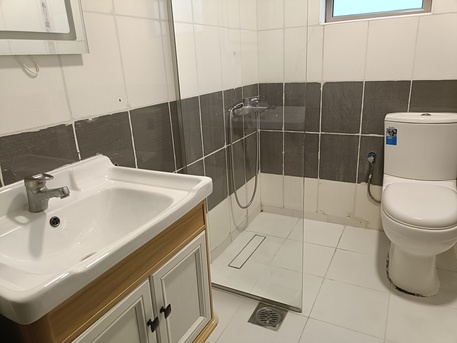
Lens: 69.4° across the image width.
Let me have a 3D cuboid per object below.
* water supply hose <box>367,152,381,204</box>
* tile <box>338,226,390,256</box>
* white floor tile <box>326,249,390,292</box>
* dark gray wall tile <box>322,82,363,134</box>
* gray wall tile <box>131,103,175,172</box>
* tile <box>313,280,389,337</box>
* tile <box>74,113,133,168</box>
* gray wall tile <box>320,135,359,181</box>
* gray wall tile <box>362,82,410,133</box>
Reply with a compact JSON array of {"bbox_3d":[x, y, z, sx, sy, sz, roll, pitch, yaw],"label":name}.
[{"bbox_3d":[0.937,0.041,2.092,0.093,0.336,0.091,7,21,28],"label":"water supply hose"},{"bbox_3d":[0.898,0.458,2.131,0.323,0.010,0.316,7,21,28],"label":"tile"},{"bbox_3d":[0.748,0.554,1.867,0.323,0.010,0.322,7,21,28],"label":"white floor tile"},{"bbox_3d":[0.724,-0.402,2.114,0.254,0.331,0.010,7,21,28],"label":"dark gray wall tile"},{"bbox_3d":[-0.323,-0.116,1.442,0.012,0.326,0.247,7,21,28],"label":"gray wall tile"},{"bbox_3d":[0.596,0.651,1.600,0.323,0.010,0.322,7,21,28],"label":"tile"},{"bbox_3d":[-0.440,-0.041,1.237,0.012,0.326,0.247,7,21,28],"label":"tile"},{"bbox_3d":[0.745,-0.091,2.232,0.247,0.324,0.012,7,21,28],"label":"gray wall tile"},{"bbox_3d":[0.948,-0.376,1.996,0.254,0.331,0.010,7,21,28],"label":"gray wall tile"}]

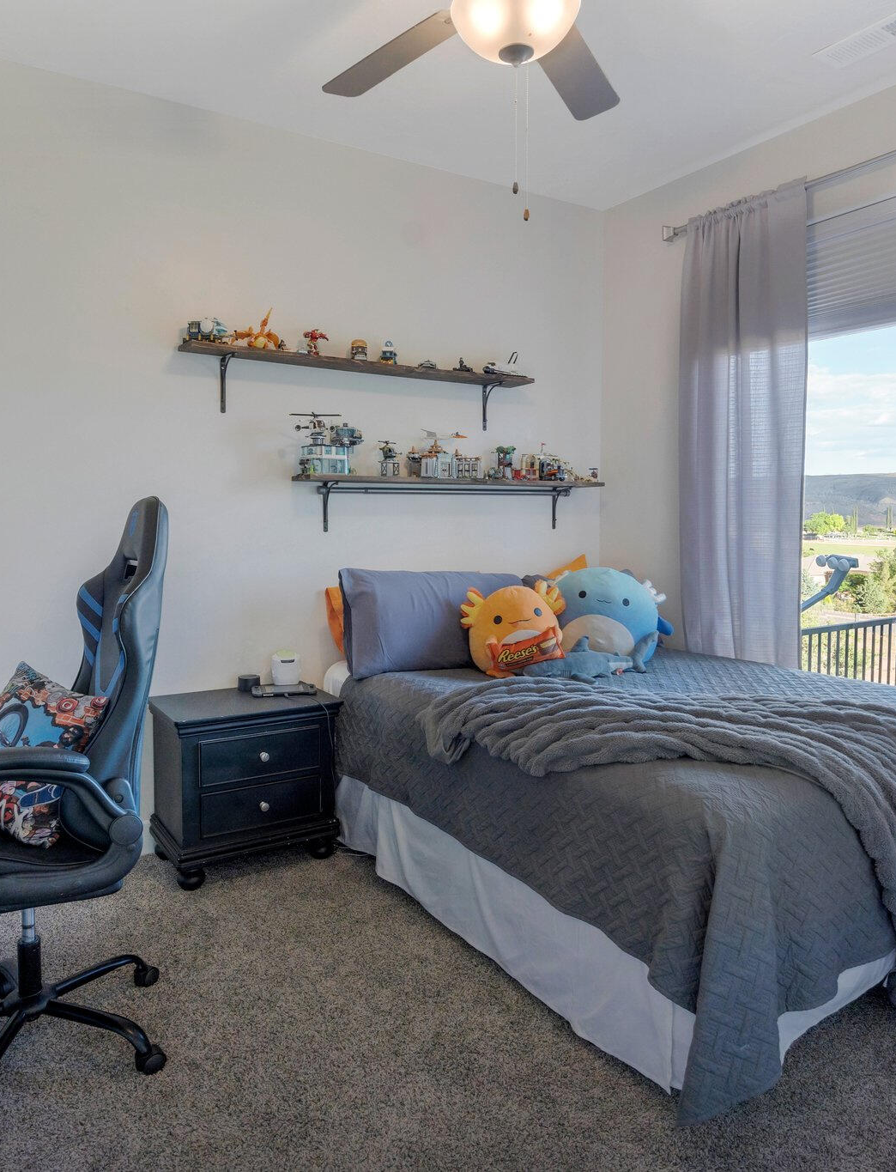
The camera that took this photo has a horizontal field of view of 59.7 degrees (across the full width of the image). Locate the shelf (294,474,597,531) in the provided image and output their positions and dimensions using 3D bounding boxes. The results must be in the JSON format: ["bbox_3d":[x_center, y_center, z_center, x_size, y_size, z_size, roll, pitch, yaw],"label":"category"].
[{"bbox_3d":[0.068,-0.358,3.470,1.530,0.225,0.190,-3,5,-33],"label":"shelf"}]

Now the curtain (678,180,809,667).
[{"bbox_3d":[1.230,-0.508,3.351,0.100,2.180,0.590,-3,6,-32],"label":"curtain"}]

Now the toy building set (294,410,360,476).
[{"bbox_3d":[-0.479,-0.564,3.096,0.240,0.260,0.150,-2,5,-23],"label":"toy building set"}]

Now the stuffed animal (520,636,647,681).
[{"bbox_3d":[0.551,0.270,3.102,0.450,0.150,0.190,-1,5,-17],"label":"stuffed animal"}]

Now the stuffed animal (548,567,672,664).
[{"bbox_3d":[0.695,0.130,3.366,0.470,0.415,0.330,11,-2,11],"label":"stuffed animal"}]

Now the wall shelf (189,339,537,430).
[{"bbox_3d":[-0.290,-0.789,3.206,1.535,0.225,0.190,-3,5,-33],"label":"wall shelf"}]

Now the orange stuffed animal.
[{"bbox_3d":[0.258,0.174,3.084,0.390,0.360,0.270,-7,-4,-1],"label":"orange stuffed animal"}]

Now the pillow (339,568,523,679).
[{"bbox_3d":[-0.063,0.144,3.271,0.800,0.420,0.190,-3,-13,-32],"label":"pillow"}]

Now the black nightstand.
[{"bbox_3d":[-0.773,0.745,3.019,0.635,0.600,0.400,-3,6,-32],"label":"black nightstand"}]

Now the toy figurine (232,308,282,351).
[{"bbox_3d":[-0.739,-0.988,2.991,0.175,0.145,0.100,-2,5,-20],"label":"toy figurine"}]

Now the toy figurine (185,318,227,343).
[{"bbox_3d":[-0.895,-0.947,2.896,0.140,0.080,0.070,-3,6,-32],"label":"toy figurine"}]

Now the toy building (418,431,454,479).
[{"bbox_3d":[-0.061,-0.580,3.450,0.140,0.205,0.100,-3,6,-32],"label":"toy building"}]

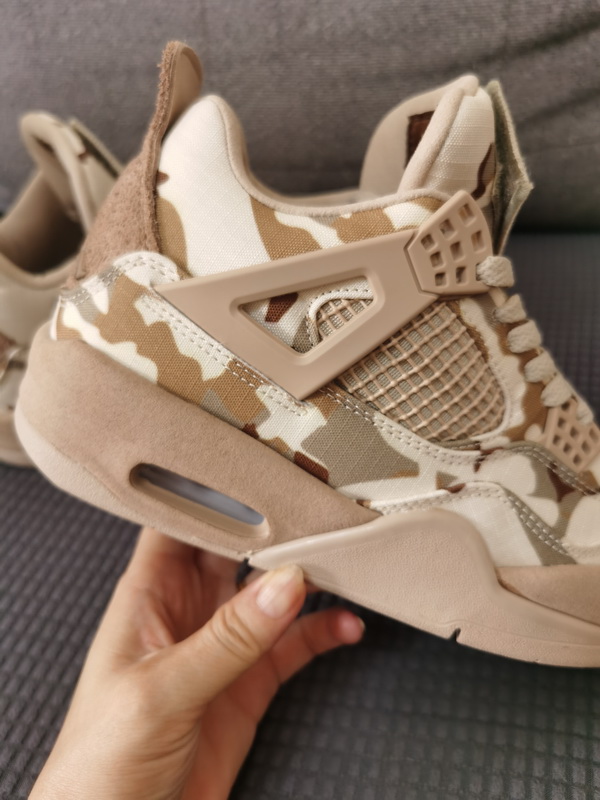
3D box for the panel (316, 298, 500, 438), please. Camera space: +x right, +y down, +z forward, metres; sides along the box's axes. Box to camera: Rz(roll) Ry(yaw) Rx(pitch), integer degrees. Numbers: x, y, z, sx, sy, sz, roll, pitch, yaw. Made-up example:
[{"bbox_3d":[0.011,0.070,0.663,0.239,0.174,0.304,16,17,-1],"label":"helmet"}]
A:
[{"bbox_3d":[0.039,-0.015,0.204,0.070,0.013,0.047,30,68,-7],"label":"panel"}]

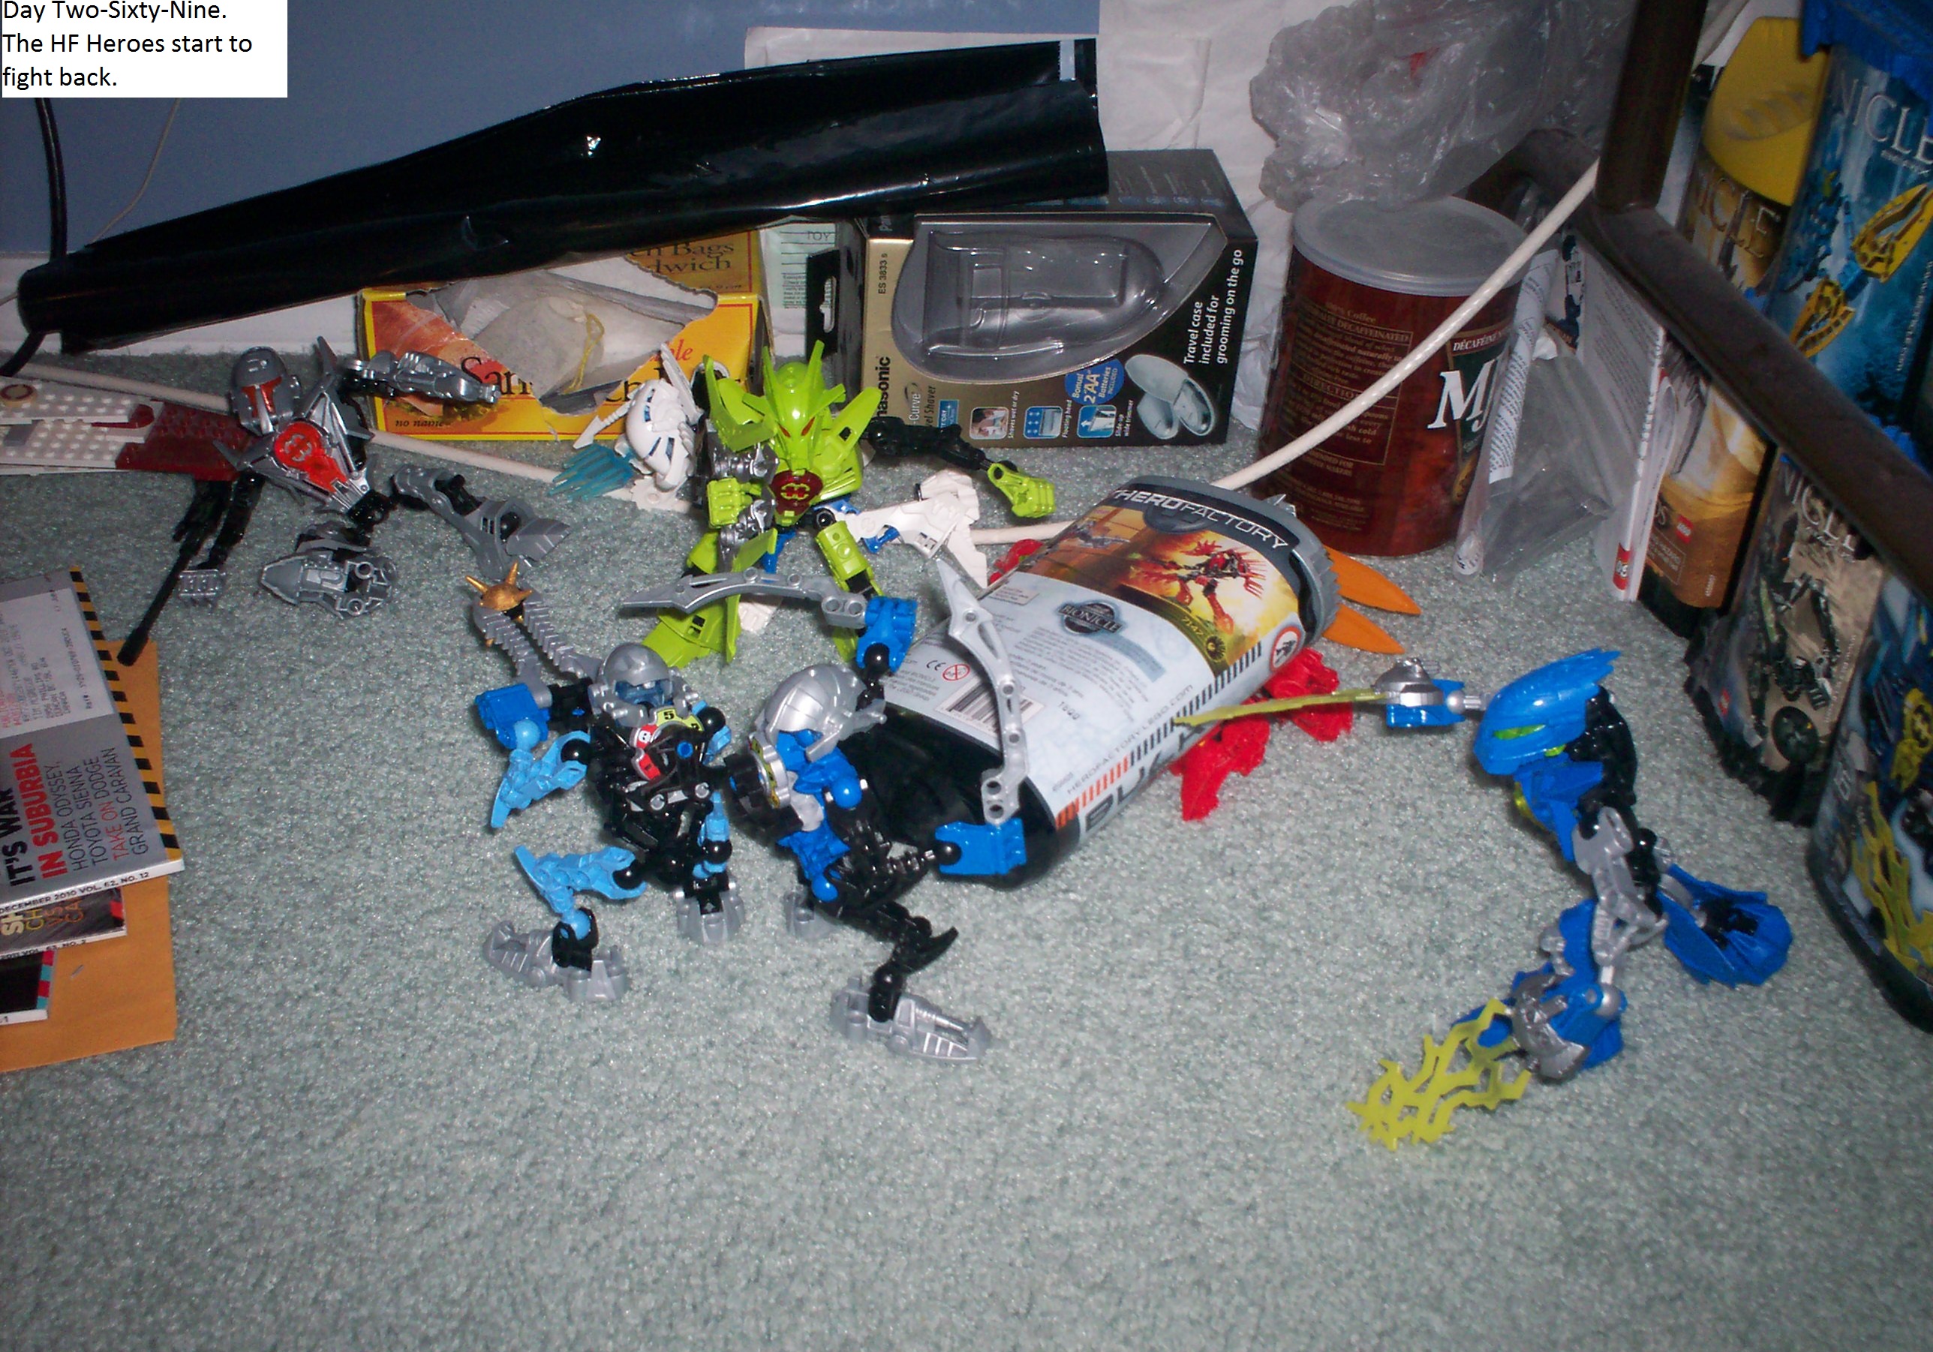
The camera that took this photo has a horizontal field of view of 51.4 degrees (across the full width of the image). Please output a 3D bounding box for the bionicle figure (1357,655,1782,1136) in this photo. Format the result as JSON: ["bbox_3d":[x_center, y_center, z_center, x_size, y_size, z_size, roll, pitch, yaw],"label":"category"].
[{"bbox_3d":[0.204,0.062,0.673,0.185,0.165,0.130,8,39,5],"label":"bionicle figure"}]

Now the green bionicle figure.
[{"bbox_3d":[-0.051,-0.076,0.836,0.175,0.145,0.085,2,39,-3],"label":"green bionicle figure"}]

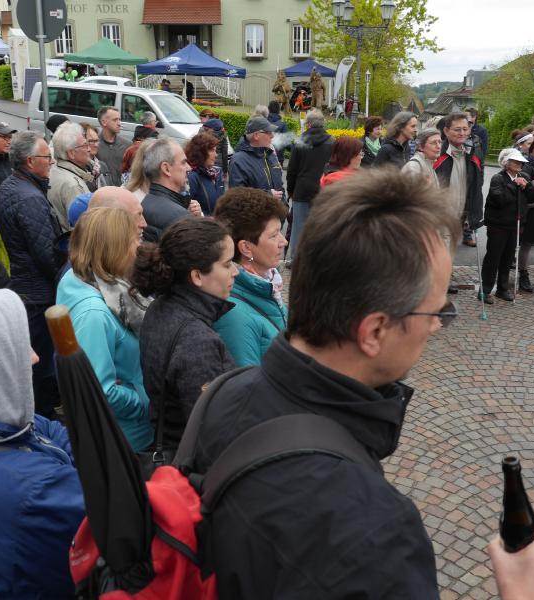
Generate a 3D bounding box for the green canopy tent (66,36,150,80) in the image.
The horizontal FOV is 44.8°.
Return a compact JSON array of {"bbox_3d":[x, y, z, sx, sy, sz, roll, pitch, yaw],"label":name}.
[{"bbox_3d":[-6.756,-9.559,27.435,3.000,3.000,3.000,-8,19,-27],"label":"green canopy tent"}]

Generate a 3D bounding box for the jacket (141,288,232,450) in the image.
[{"bbox_3d":[-0.247,0.228,2.014,0.290,0.620,0.430,-5,18,-17],"label":"jacket"}]

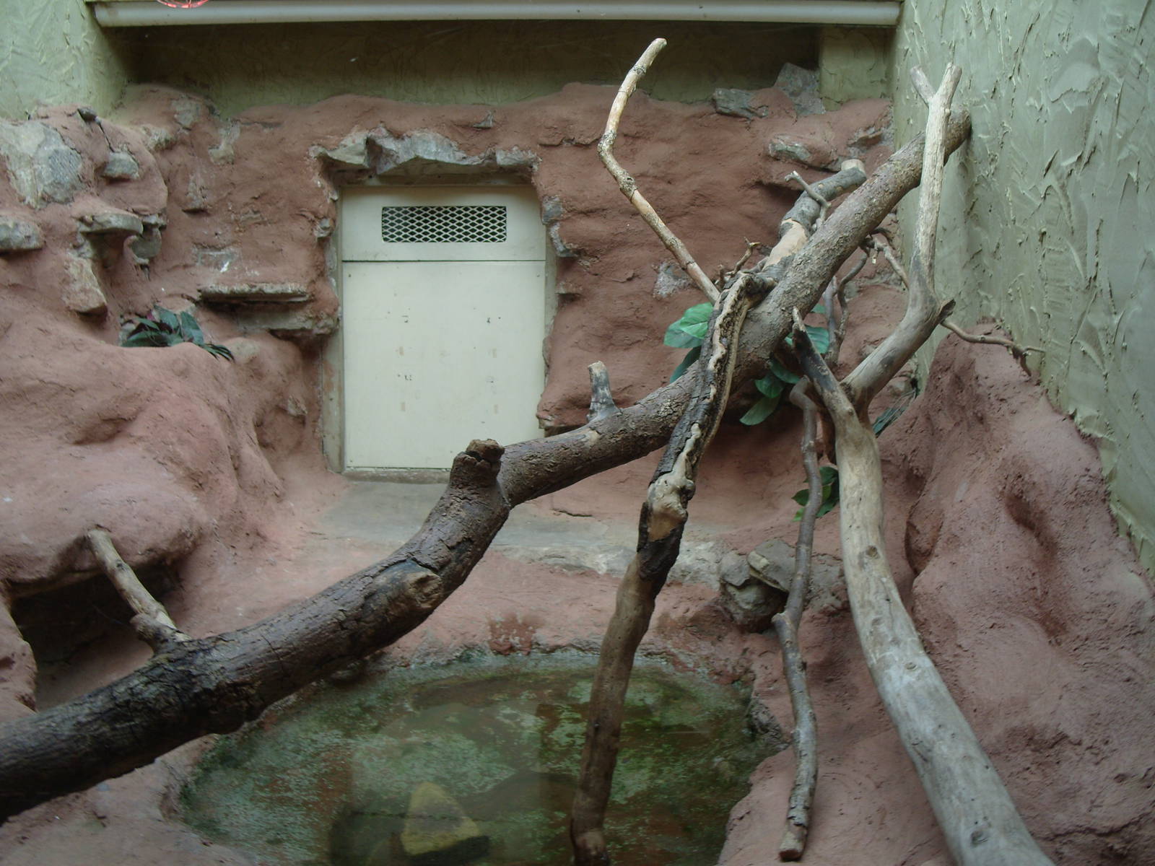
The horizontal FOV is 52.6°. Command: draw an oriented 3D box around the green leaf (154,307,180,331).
[{"bbox_3d":[-1.350,-0.373,3.850,0.065,0.081,0.050,0,8,0],"label":"green leaf"}]

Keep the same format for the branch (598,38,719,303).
[{"bbox_3d":[0.201,-0.660,3.000,0.286,0.644,0.200,0,8,0],"label":"branch"}]

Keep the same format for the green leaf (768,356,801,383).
[{"bbox_3d":[0.595,-0.180,3.350,0.078,0.073,0.060,0,8,0],"label":"green leaf"}]

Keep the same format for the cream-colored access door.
[{"bbox_3d":[-0.489,-0.381,4.300,0.741,1.031,0.050,1,8,4],"label":"cream-colored access door"}]

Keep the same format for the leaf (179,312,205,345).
[{"bbox_3d":[-1.271,-0.345,3.850,0.065,0.113,0.060,0,8,0],"label":"leaf"}]

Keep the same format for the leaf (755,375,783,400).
[{"bbox_3d":[0.550,-0.130,3.350,0.071,0.064,0.060,0,8,0],"label":"leaf"}]

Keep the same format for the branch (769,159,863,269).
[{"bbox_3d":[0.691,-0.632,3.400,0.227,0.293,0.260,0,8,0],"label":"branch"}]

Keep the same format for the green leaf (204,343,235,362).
[{"bbox_3d":[-1.179,-0.267,3.850,0.078,0.055,0.070,0,8,0],"label":"green leaf"}]

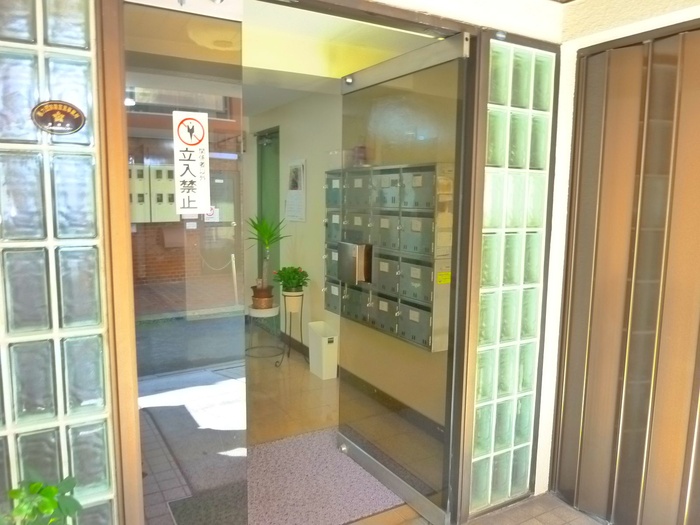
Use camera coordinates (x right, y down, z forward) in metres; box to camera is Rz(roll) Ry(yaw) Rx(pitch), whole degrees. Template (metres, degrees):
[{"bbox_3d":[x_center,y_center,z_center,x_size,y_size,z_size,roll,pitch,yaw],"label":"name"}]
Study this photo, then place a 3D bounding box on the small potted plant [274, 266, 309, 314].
[{"bbox_3d":[-0.509,0.234,4.399,0.300,0.400,0.290,1,7,0],"label":"small potted plant"}]

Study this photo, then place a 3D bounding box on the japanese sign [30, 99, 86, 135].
[{"bbox_3d":[-0.754,-0.377,1.312,0.127,0.088,0.015,-3,8,-29],"label":"japanese sign"}]

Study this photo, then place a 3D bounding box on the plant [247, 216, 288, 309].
[{"bbox_3d":[-0.758,-0.012,4.665,0.420,0.860,0.410,-3,8,-29],"label":"plant"}]

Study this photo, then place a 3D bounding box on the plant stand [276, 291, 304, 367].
[{"bbox_3d":[-0.504,0.572,4.439,0.280,0.630,0.280,1,7,0],"label":"plant stand"}]

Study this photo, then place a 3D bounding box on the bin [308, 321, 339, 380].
[{"bbox_3d":[-0.215,0.719,4.130,0.155,0.415,0.250,-3,8,-29],"label":"bin"}]

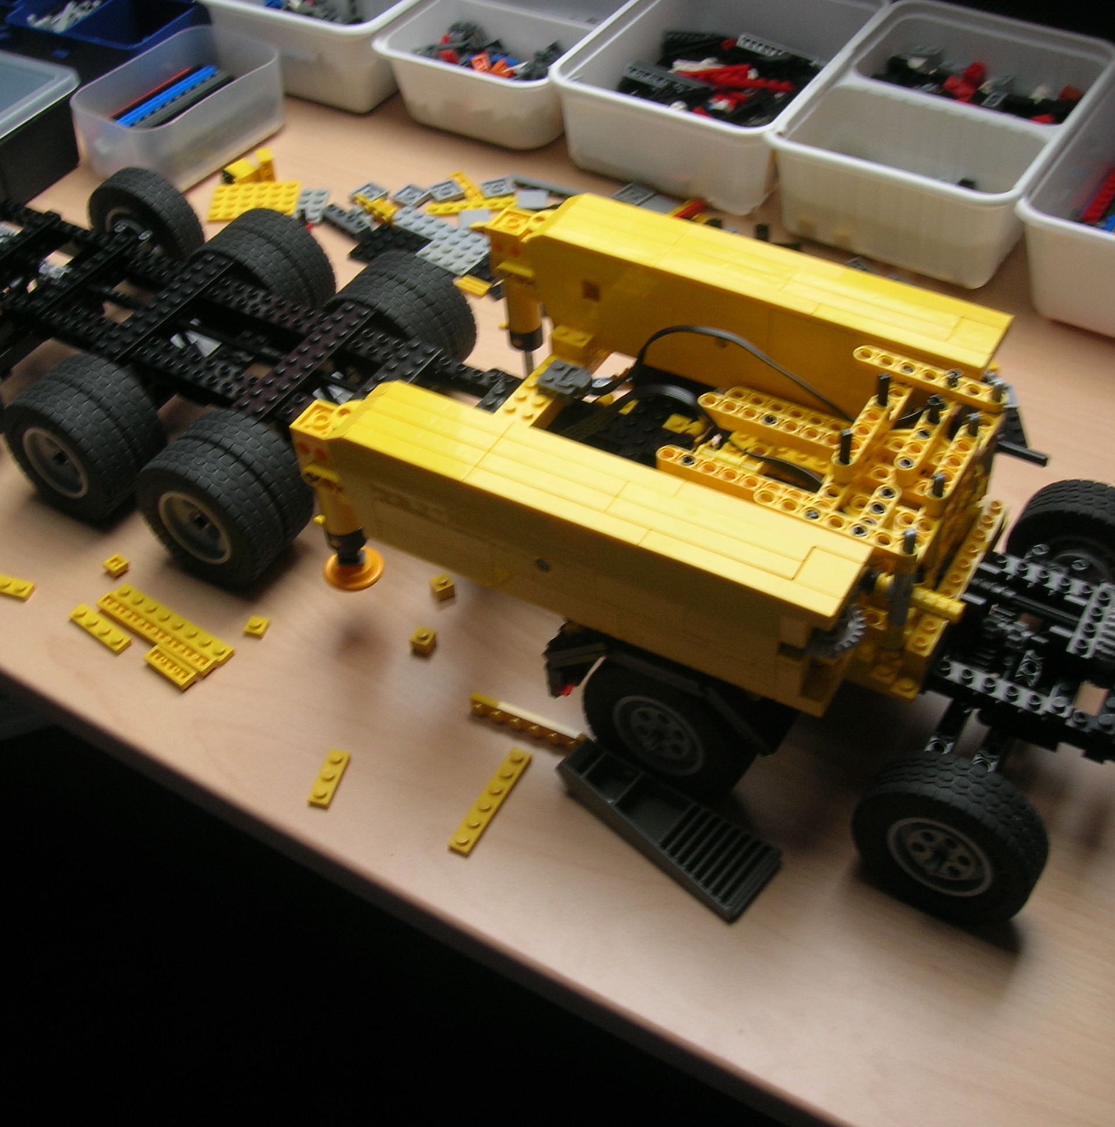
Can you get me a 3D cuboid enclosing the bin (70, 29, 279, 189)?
[{"bbox_3d":[-0.216,-0.263,0.855,0.072,0.043,0.108,27,55,27],"label":"bin"}]

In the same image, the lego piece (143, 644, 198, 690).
[{"bbox_3d":[-0.154,0.043,0.590,0.024,0.005,0.008,29,55,28],"label":"lego piece"}]

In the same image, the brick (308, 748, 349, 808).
[{"bbox_3d":[-0.085,0.080,0.549,0.008,0.005,0.024,10,49,14],"label":"brick"}]

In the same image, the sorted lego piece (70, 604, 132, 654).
[{"bbox_3d":[-0.188,0.027,0.608,0.032,0.005,0.008,30,56,28],"label":"sorted lego piece"}]

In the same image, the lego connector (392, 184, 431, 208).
[{"bbox_3d":[-0.080,-0.200,0.810,0.016,0.005,0.016,27,55,27],"label":"lego connector"}]

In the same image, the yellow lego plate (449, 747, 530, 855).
[{"bbox_3d":[-0.024,0.087,0.538,0.008,0.005,0.048,20,52,22],"label":"yellow lego plate"}]

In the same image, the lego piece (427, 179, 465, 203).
[{"bbox_3d":[-0.061,-0.203,0.811,0.016,0.005,0.016,-23,49,-16],"label":"lego piece"}]

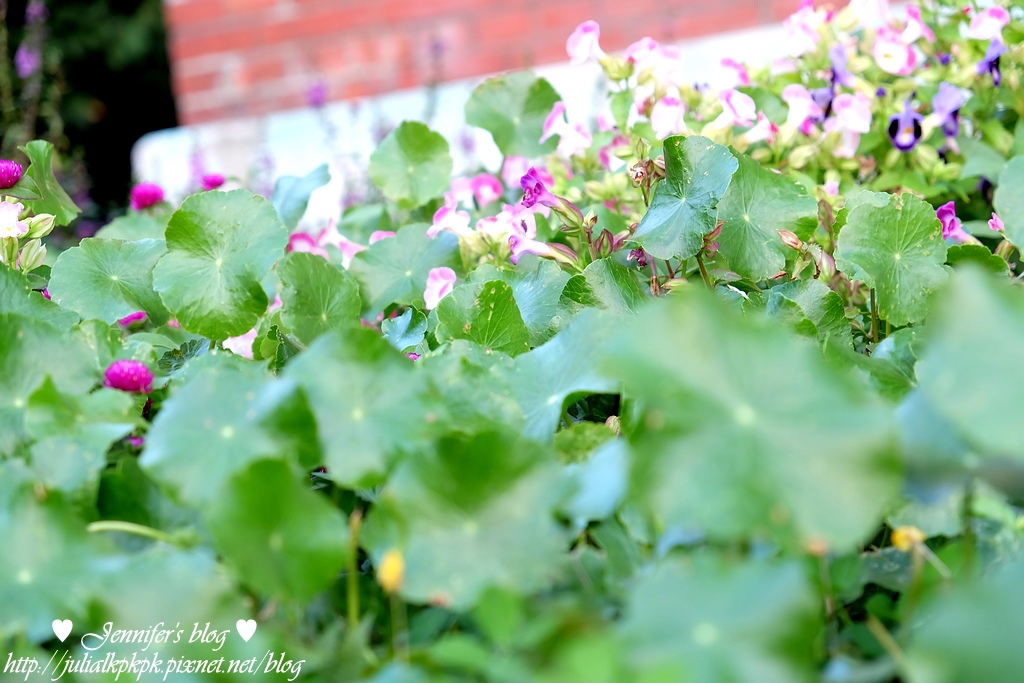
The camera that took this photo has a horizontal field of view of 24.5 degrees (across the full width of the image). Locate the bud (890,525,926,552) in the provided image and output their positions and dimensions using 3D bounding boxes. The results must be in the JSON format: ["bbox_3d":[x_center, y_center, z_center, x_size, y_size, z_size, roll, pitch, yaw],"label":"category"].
[{"bbox_3d":[0.176,0.088,1.050,0.013,0.011,0.013,-17,19,-41],"label":"bud"}]

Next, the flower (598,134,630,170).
[{"bbox_3d":[0.070,-0.128,1.600,0.022,0.025,0.022,-3,11,21],"label":"flower"}]

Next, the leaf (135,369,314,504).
[{"bbox_3d":[-0.108,0.036,0.900,0.066,0.060,0.018,-4,-27,5],"label":"leaf"}]

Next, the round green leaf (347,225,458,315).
[{"bbox_3d":[-0.072,-0.048,1.580,0.073,0.064,0.022,-3,-30,1],"label":"round green leaf"}]

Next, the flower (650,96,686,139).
[{"bbox_3d":[0.108,-0.155,1.630,0.025,0.029,0.024,1,14,20],"label":"flower"}]

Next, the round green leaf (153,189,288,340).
[{"bbox_3d":[-0.165,-0.044,1.340,0.077,0.090,0.025,-5,-20,-4],"label":"round green leaf"}]

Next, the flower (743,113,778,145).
[{"bbox_3d":[0.171,-0.146,1.620,0.027,0.023,0.023,-12,12,-6],"label":"flower"}]

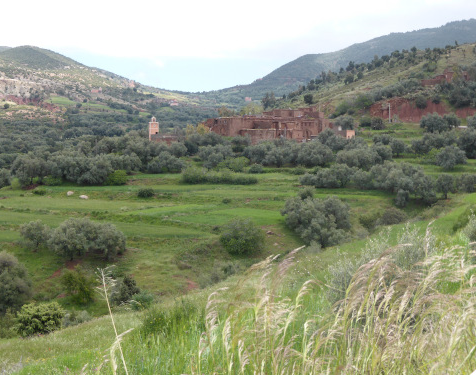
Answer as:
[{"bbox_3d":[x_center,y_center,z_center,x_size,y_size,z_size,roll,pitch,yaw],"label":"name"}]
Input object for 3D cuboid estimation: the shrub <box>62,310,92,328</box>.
[{"bbox_3d":[-8.773,7.215,45.000,1.640,0.980,1.480,0,4,0],"label":"shrub"}]

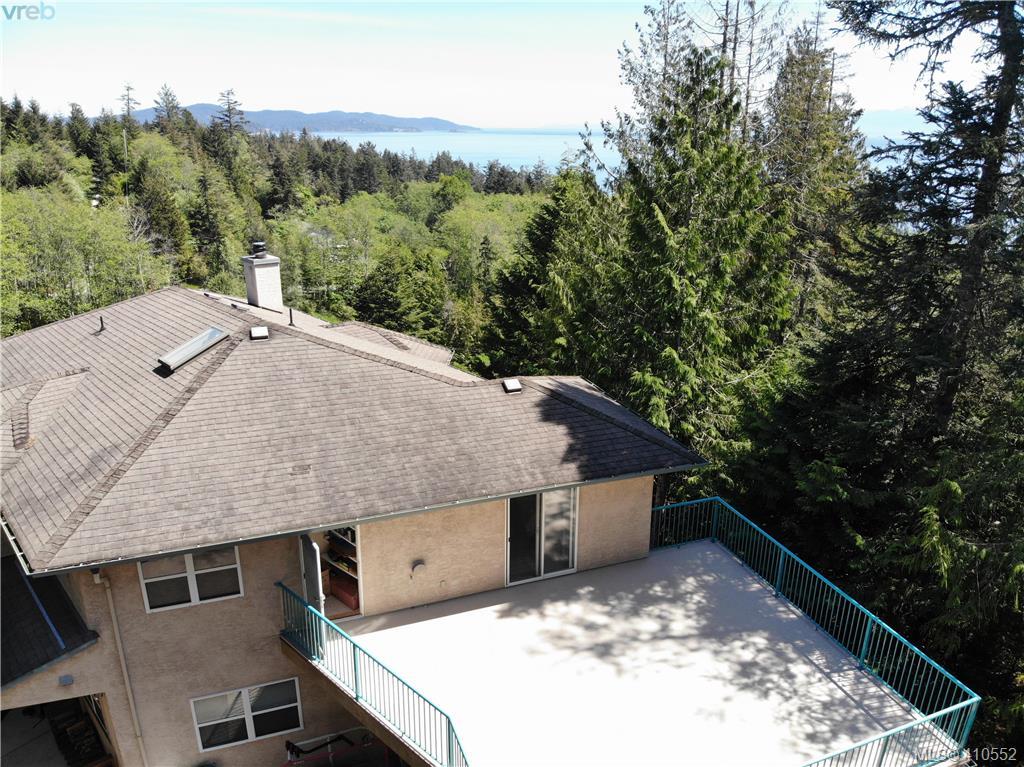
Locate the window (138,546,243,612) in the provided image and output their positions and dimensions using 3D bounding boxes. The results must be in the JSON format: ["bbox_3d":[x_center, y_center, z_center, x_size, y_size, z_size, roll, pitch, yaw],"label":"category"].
[{"bbox_3d":[-5.204,3.098,11.536,1.467,1.204,0.100,-6,21,-20],"label":"window"}]

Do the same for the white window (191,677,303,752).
[{"bbox_3d":[-4.721,5.979,12.796,1.787,1.197,0.100,-6,21,-20],"label":"white window"}]

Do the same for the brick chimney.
[{"bbox_3d":[-6.902,-2.941,19.696,0.744,2.012,0.744,-17,26,-40],"label":"brick chimney"}]

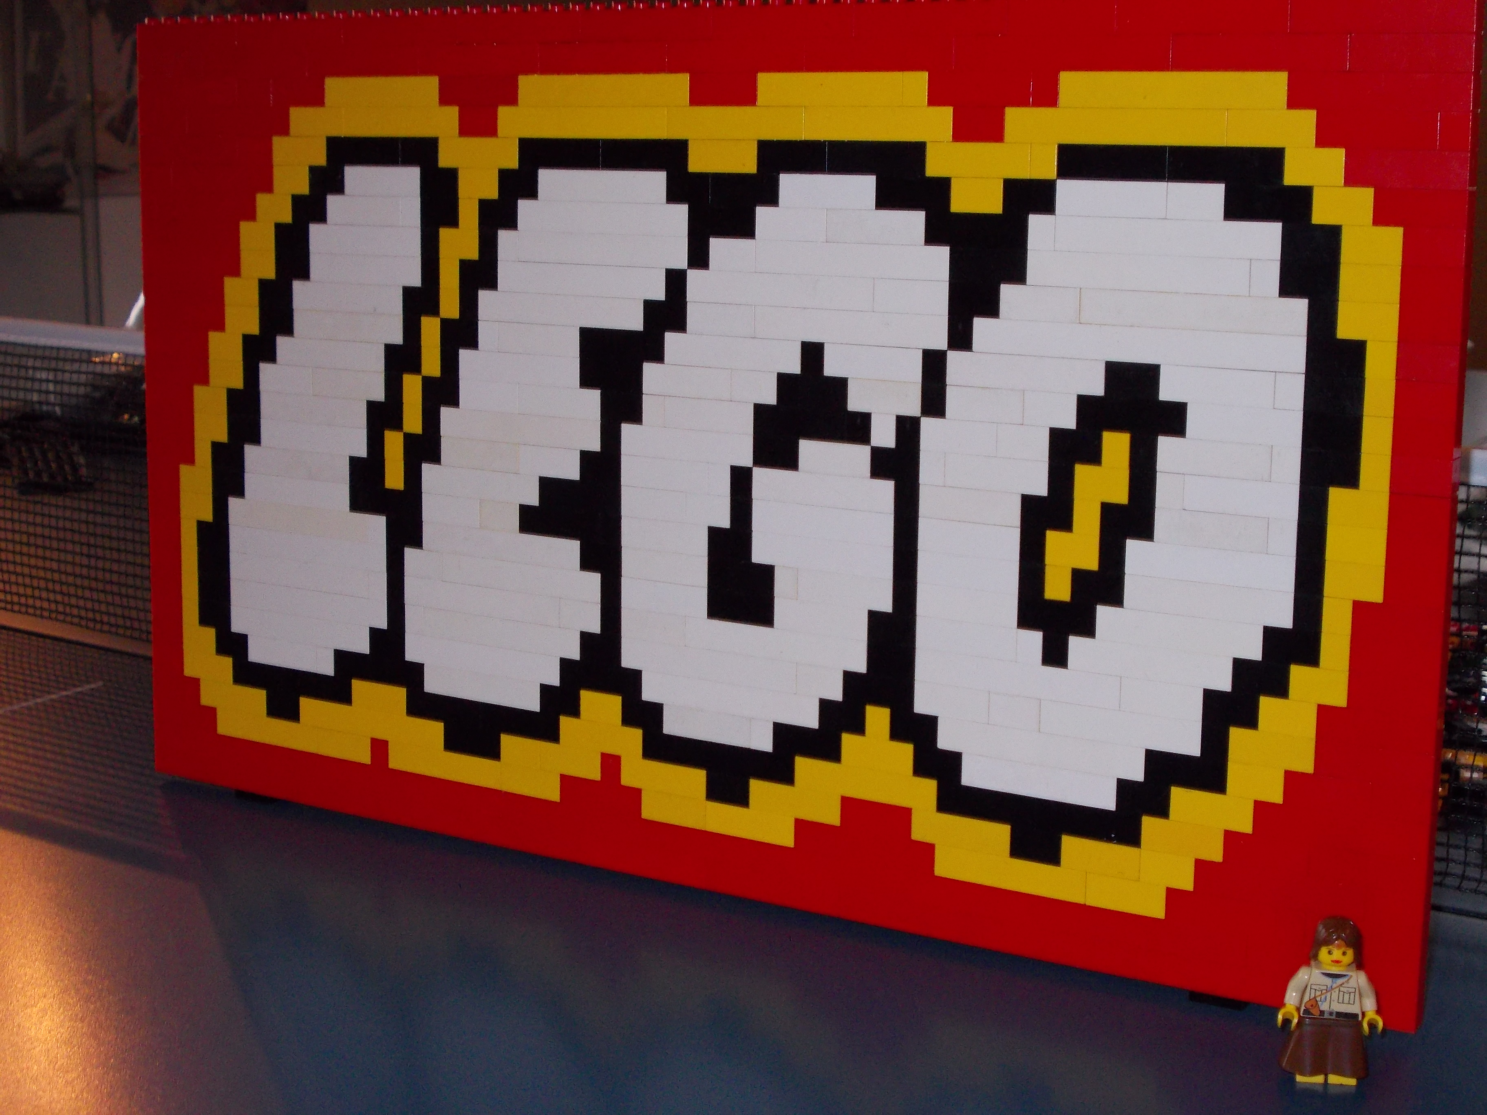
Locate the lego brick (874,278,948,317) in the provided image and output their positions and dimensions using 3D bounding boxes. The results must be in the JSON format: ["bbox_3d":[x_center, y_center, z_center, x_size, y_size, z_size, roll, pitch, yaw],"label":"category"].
[{"bbox_3d":[0.049,-0.075,0.624,0.024,0.010,0.008,7,12,31],"label":"lego brick"}]

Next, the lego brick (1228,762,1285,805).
[{"bbox_3d":[0.140,0.060,0.591,0.016,0.010,0.008,7,12,31],"label":"lego brick"}]

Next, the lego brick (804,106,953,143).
[{"bbox_3d":[0.040,-0.122,0.621,0.048,0.010,0.008,7,12,31],"label":"lego brick"}]

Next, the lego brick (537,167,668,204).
[{"bbox_3d":[-0.041,-0.115,0.675,0.048,0.010,0.008,7,13,31],"label":"lego brick"}]

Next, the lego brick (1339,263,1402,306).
[{"bbox_3d":[0.160,-0.070,0.556,0.016,0.010,0.008,7,12,31],"label":"lego brick"}]

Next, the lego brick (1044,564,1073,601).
[{"bbox_3d":[0.089,0.006,0.612,0.008,0.010,0.008,7,12,31],"label":"lego brick"}]

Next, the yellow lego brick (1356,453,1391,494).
[{"bbox_3d":[0.163,-0.022,0.562,0.008,0.010,0.008,7,12,31],"label":"yellow lego brick"}]

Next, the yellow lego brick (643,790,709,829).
[{"bbox_3d":[-0.019,0.079,0.698,0.024,0.010,0.008,7,13,31],"label":"yellow lego brick"}]

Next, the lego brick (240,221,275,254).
[{"bbox_3d":[-0.164,-0.111,0.754,0.016,0.010,0.008,7,12,31],"label":"lego brick"}]

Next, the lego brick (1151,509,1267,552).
[{"bbox_3d":[0.126,-0.008,0.587,0.032,0.010,0.008,7,12,31],"label":"lego brick"}]

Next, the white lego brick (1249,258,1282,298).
[{"bbox_3d":[0.137,-0.073,0.568,0.008,0.010,0.008,7,12,31],"label":"white lego brick"}]

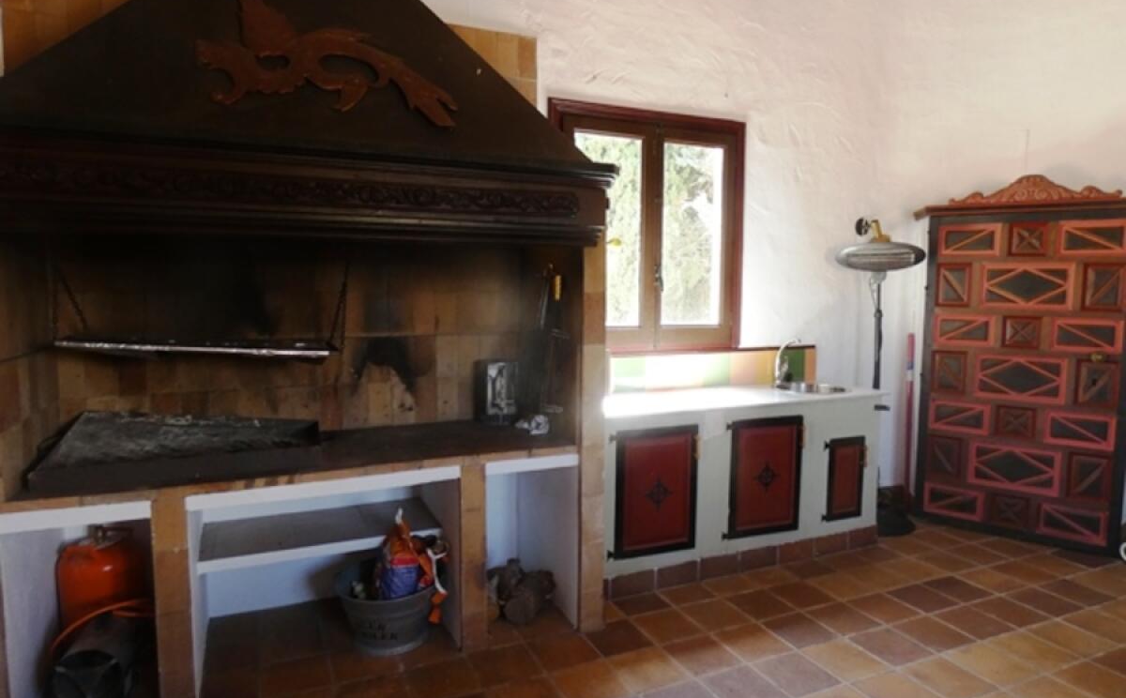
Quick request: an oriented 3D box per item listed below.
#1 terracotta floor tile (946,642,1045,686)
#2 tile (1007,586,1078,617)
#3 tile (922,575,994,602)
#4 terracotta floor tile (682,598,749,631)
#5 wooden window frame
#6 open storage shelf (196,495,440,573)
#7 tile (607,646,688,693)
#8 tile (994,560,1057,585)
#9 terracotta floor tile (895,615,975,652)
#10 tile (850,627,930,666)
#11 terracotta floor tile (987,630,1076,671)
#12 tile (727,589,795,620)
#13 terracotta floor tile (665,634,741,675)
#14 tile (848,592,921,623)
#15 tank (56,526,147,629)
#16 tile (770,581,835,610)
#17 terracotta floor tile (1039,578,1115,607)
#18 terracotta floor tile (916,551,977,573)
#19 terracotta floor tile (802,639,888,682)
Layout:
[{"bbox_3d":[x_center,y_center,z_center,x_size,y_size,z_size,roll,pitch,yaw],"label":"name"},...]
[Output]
[{"bbox_3d":[1.732,1.276,2.627,0.240,0.020,0.240,-2,5,-23],"label":"terracotta floor tile"},{"bbox_3d":[2.331,1.232,3.151,0.237,0.015,0.237,-2,5,-23],"label":"tile"},{"bbox_3d":[2.001,1.222,3.289,0.238,0.015,0.238,-2,5,-23],"label":"tile"},{"bbox_3d":[0.695,1.209,2.949,0.243,0.015,0.243,-2,5,-23],"label":"terracotta floor tile"},{"bbox_3d":[0.512,-0.664,3.760,1.290,1.380,0.090,-2,5,-23],"label":"wooden window frame"},{"bbox_3d":[-1.086,0.823,2.947,0.970,0.042,0.487,-2,5,-23],"label":"open storage shelf"},{"bbox_3d":[0.328,1.245,2.522,0.243,0.015,0.243,-2,5,-23],"label":"tile"},{"bbox_3d":[2.473,1.204,3.486,0.238,0.015,0.238,-2,5,-23],"label":"tile"},{"bbox_3d":[1.585,1.220,2.779,0.243,0.015,0.243,-2,5,-23],"label":"terracotta floor tile"},{"bbox_3d":[1.392,1.267,2.757,0.238,0.015,0.238,-2,5,-23],"label":"tile"},{"bbox_3d":[1.963,1.268,2.719,0.238,0.015,0.238,-2,5,-23],"label":"terracotta floor tile"},{"bbox_3d":[0.926,1.206,3.043,0.238,0.015,0.238,-2,5,-23],"label":"tile"},{"bbox_3d":[0.565,1.239,2.618,0.238,0.015,0.238,-2,5,-23],"label":"terracotta floor tile"},{"bbox_3d":[1.527,1.238,3.103,0.240,0.020,0.240,-2,5,-23],"label":"tile"},{"bbox_3d":[-1.875,0.995,2.663,0.300,0.570,0.300,-2,5,-23],"label":"tank"},{"bbox_3d":[1.155,1.192,3.136,0.243,0.015,0.243,-2,5,-23],"label":"tile"},{"bbox_3d":[2.502,1.192,3.173,0.238,0.015,0.238,-2,5,-23],"label":"terracotta floor tile"},{"bbox_3d":[2.132,1.194,3.619,0.237,0.015,0.237,-2,5,-23],"label":"terracotta floor tile"},{"bbox_3d":[1.151,1.274,2.661,0.240,0.020,0.240,-2,5,-23],"label":"terracotta floor tile"}]

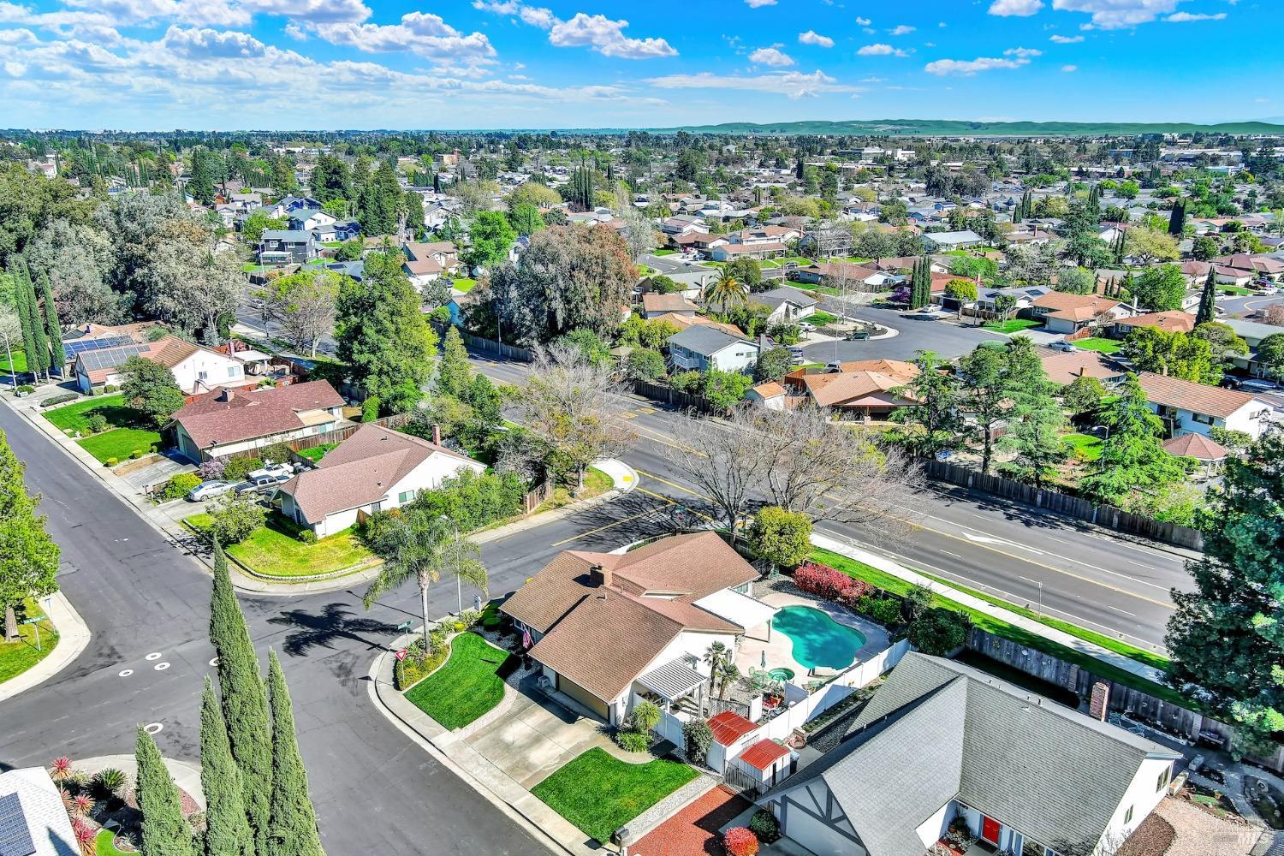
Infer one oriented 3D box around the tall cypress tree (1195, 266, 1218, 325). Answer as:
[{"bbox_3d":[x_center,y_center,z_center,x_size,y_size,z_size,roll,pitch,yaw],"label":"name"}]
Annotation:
[{"bbox_3d":[95.677,-21.075,175.646,3.800,12.700,3.800,0,16,0],"label":"tall cypress tree"}]

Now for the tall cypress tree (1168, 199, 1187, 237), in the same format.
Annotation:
[{"bbox_3d":[173.408,-67.710,335.489,6.200,13.200,5.200,0,16,0],"label":"tall cypress tree"}]

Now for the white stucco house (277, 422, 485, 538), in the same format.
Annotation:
[{"bbox_3d":[-25.983,4.375,100.380,20.700,5.400,15.300,-14,21,-40],"label":"white stucco house"}]

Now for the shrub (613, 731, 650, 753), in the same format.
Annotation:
[{"bbox_3d":[-0.600,18.260,61.044,2.000,0.900,1.700,0,16,0],"label":"shrub"}]

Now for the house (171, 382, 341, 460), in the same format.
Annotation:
[{"bbox_3d":[-44.608,-1.280,120.874,20.400,5.200,15.500,-15,22,-42],"label":"house"}]

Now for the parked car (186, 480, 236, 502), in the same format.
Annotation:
[{"bbox_3d":[-42.100,6.023,101.955,1.820,1.460,4.650,15,22,42],"label":"parked car"}]

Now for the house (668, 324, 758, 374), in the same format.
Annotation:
[{"bbox_3d":[10.351,-10.861,152.707,10.700,6.300,13.300,-9,18,-28],"label":"house"}]

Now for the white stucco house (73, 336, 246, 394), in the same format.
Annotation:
[{"bbox_3d":[-69.471,-9.300,147.830,20.400,5.400,14.900,-14,21,-40],"label":"white stucco house"}]

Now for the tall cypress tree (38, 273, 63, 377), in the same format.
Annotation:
[{"bbox_3d":[-83.530,-14.457,146.224,2.000,16.000,2.000,0,16,0],"label":"tall cypress tree"}]

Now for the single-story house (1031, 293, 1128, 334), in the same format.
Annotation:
[{"bbox_3d":[81.278,-22.353,195.472,19.500,4.700,18.300,-8,18,-27],"label":"single-story house"}]

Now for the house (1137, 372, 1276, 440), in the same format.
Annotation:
[{"bbox_3d":[65.053,-2.097,122.297,11.300,6.300,15.100,-9,18,-28],"label":"house"}]

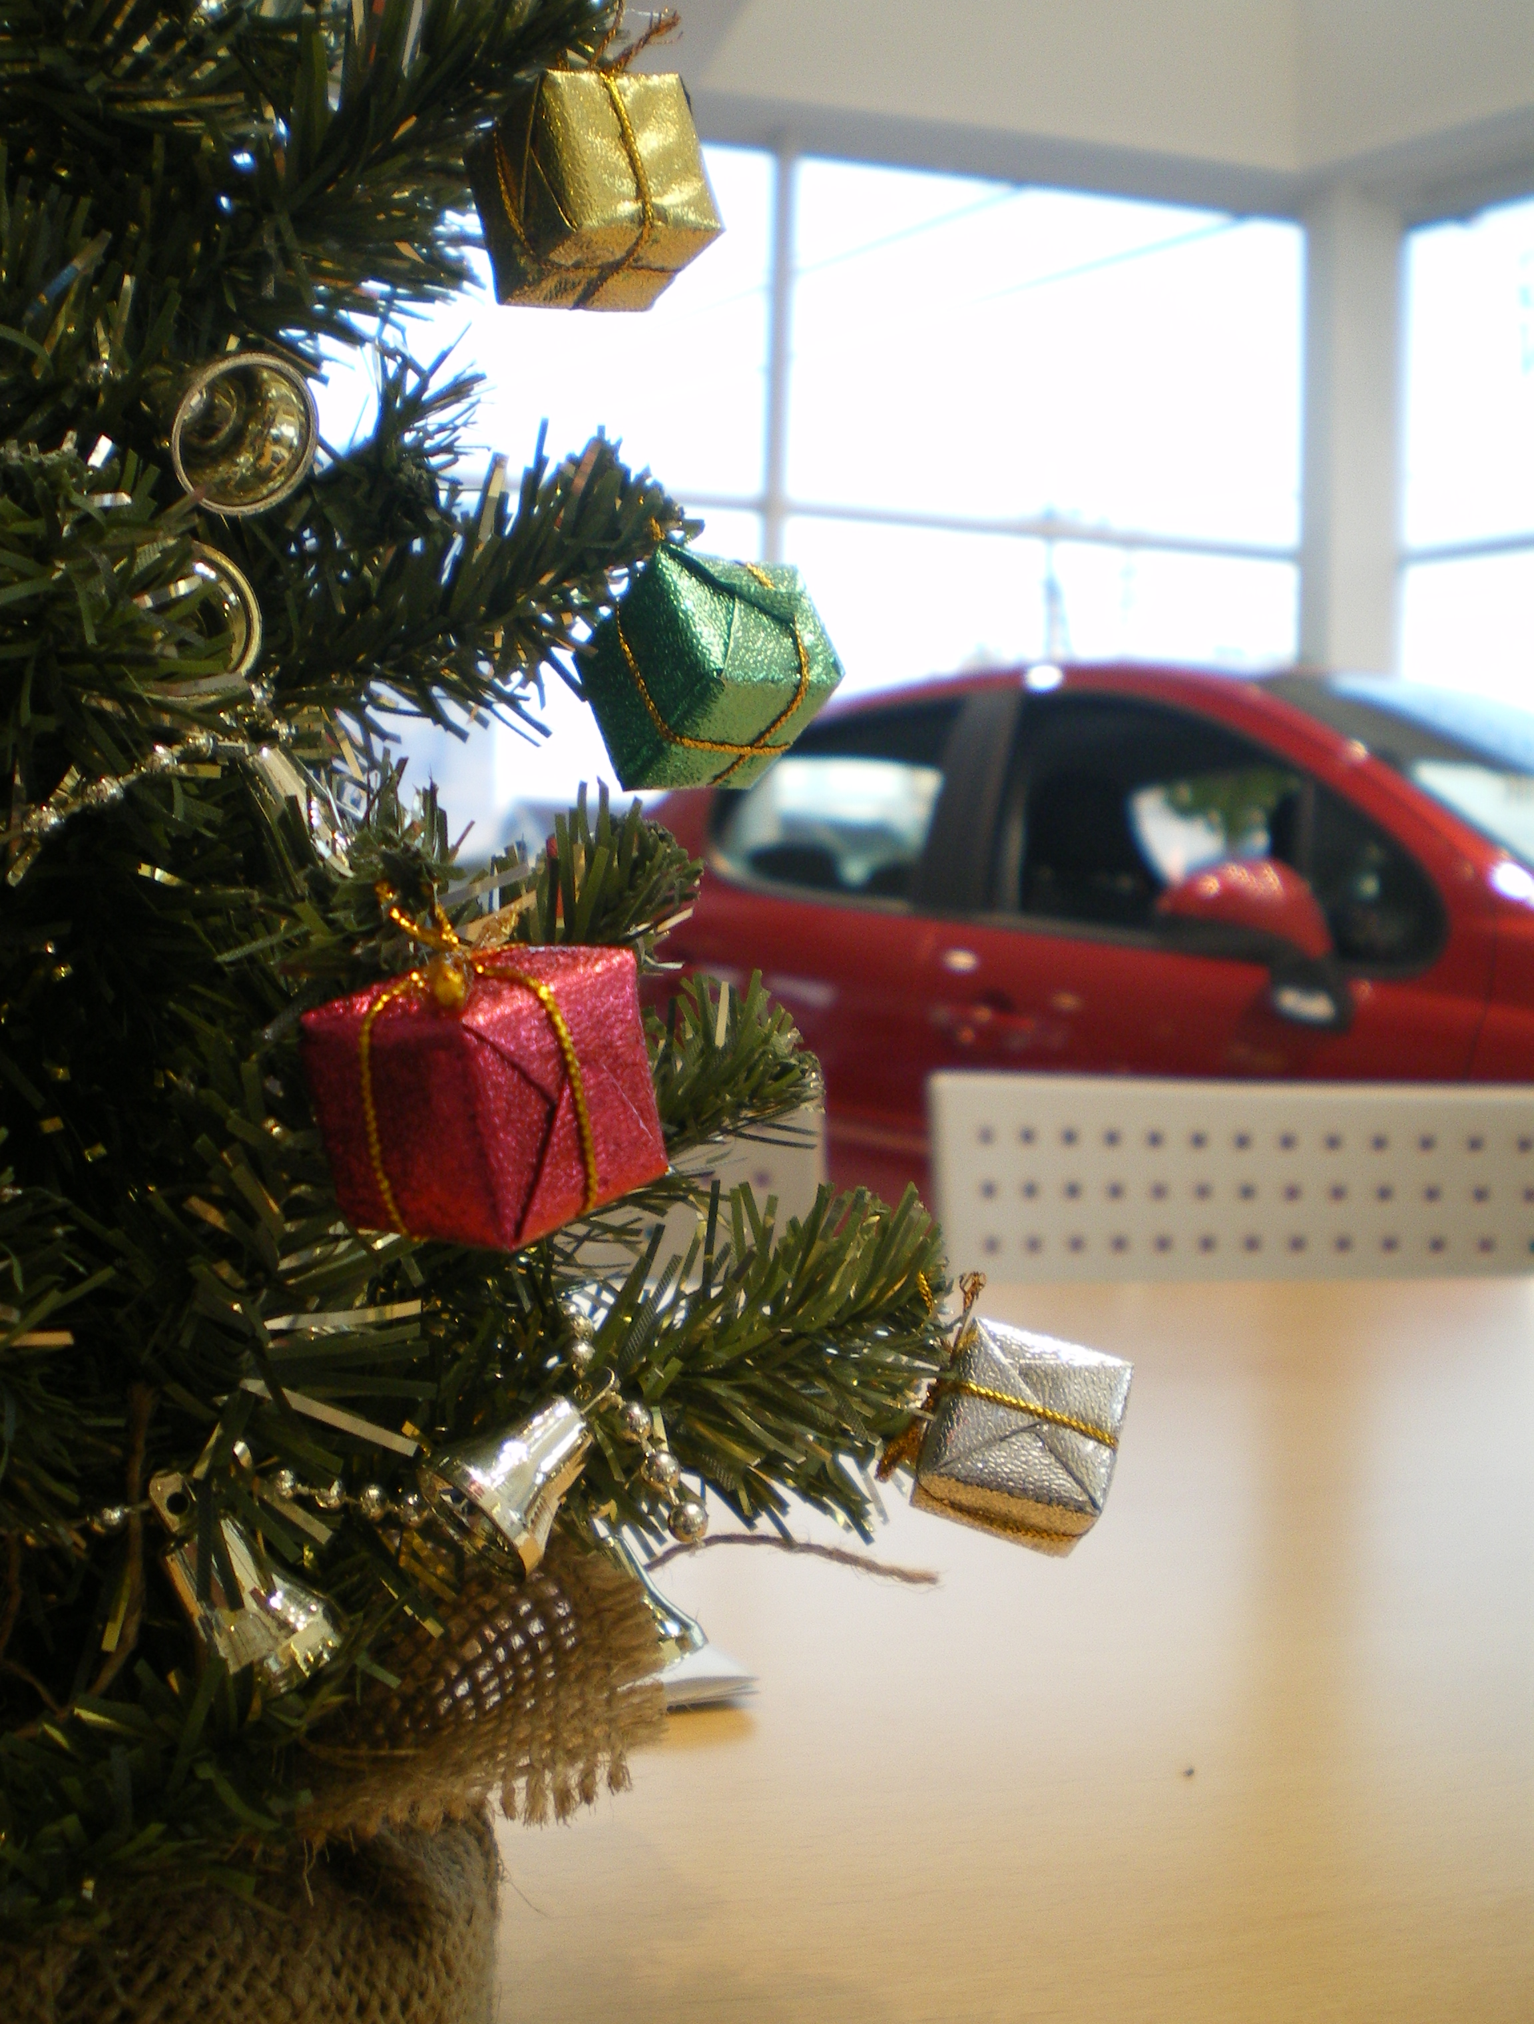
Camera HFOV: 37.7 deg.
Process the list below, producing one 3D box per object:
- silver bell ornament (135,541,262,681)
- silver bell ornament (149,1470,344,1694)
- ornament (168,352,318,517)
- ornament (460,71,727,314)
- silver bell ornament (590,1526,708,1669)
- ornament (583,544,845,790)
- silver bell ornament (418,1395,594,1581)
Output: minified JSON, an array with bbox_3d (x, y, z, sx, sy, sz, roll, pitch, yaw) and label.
[{"bbox_3d":[-0.091,-0.061,0.343,0.024,0.024,0.025,29,0,-33],"label":"silver bell ornament"},{"bbox_3d":[-0.081,0.085,0.335,0.024,0.030,0.024,-32,2,0],"label":"silver bell ornament"},{"bbox_3d":[-0.083,-0.089,0.338,0.024,0.024,0.025,33,0,-40],"label":"ornament"},{"bbox_3d":[-0.026,-0.125,0.343,0.026,0.025,0.025,-11,-4,-33],"label":"ornament"},{"bbox_3d":[-0.025,0.095,0.358,0.024,0.025,0.024,-25,-6,0],"label":"silver bell ornament"},{"bbox_3d":[-0.009,-0.051,0.338,0.026,0.024,0.027,-4,-28,-41],"label":"ornament"},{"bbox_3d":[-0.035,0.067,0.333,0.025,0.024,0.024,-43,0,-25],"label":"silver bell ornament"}]

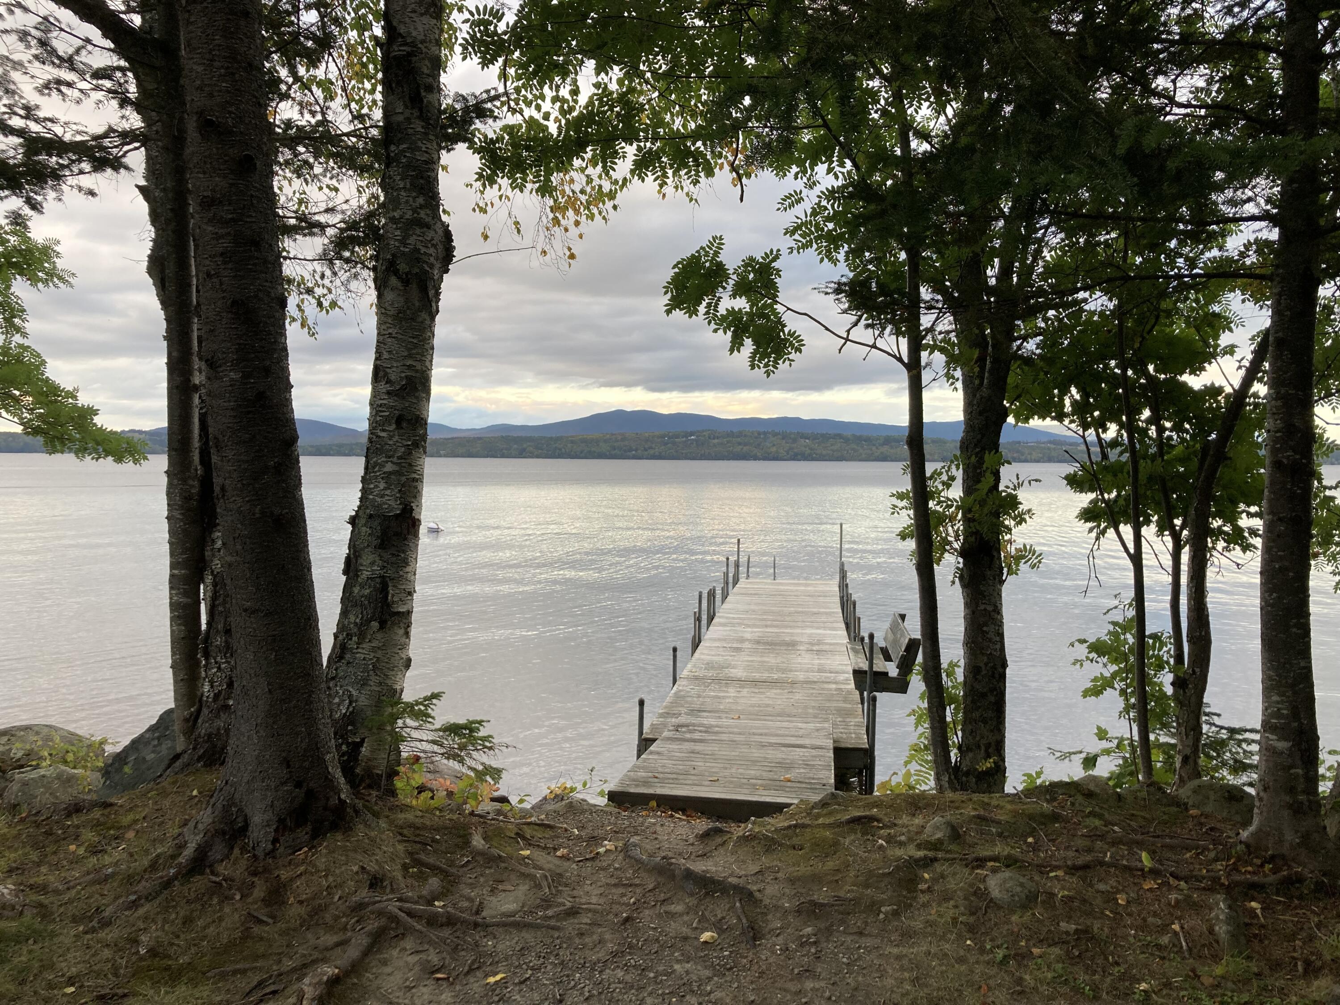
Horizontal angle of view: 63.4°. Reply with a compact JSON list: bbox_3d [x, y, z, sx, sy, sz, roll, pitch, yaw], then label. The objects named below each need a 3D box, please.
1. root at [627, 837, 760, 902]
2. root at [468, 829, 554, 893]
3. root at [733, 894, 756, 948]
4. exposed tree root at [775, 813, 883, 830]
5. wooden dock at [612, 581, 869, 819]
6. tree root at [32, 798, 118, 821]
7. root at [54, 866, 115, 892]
[{"bbox_3d":[0.075,1.702,5.050,0.120,0.130,1.006,-1,3,-34],"label":"root"},{"bbox_3d":[-0.752,1.671,5.075,0.120,0.130,0.833,-1,3,-35],"label":"root"},{"bbox_3d":[0.297,1.658,4.300,0.070,0.060,0.540,0,2,-3],"label":"root"},{"bbox_3d":[0.810,1.608,5.450,0.636,0.070,0.090,0,2,-20],"label":"exposed tree root"},{"bbox_3d":[1.312,1.738,13.549,1.880,0.566,14.492,1,2,8],"label":"wooden dock"},{"bbox_3d":[-2.896,1.502,5.292,0.393,0.070,0.100,-1,3,-39],"label":"tree root"},{"bbox_3d":[-2.330,1.503,4.325,0.080,0.060,0.302,1,2,18],"label":"root"}]

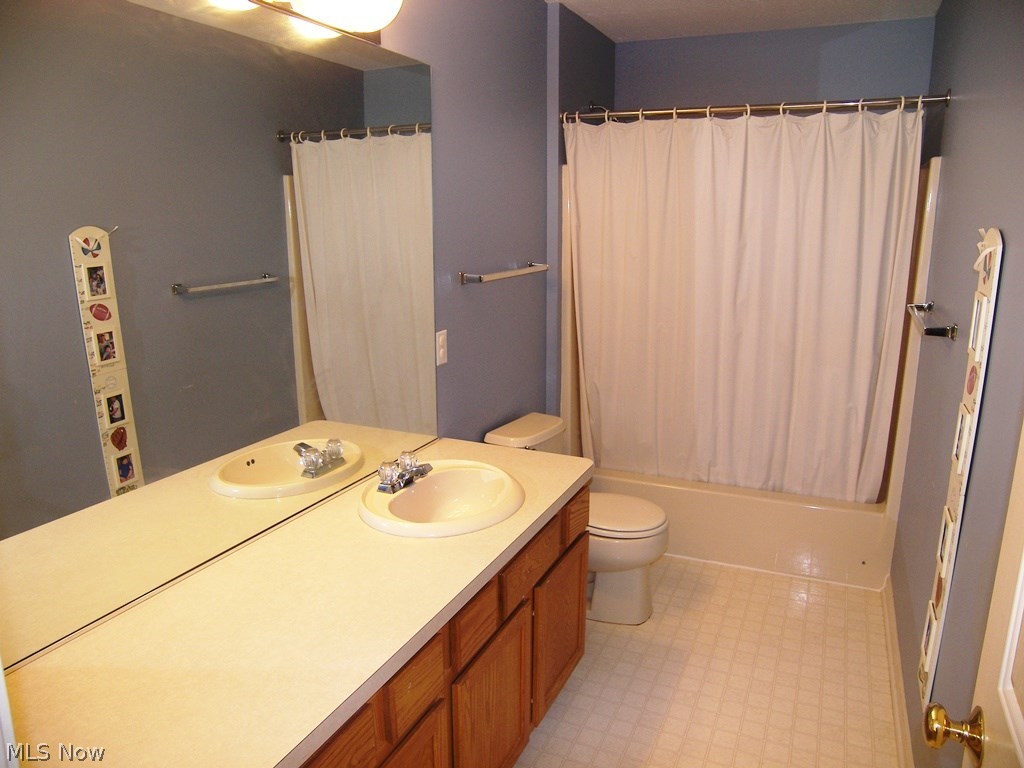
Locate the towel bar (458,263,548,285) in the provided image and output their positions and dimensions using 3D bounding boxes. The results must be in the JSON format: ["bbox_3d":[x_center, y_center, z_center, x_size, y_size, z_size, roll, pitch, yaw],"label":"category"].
[{"bbox_3d":[-0.017,-0.444,2.820,0.084,0.043,0.659,5,14,23],"label":"towel bar"}]

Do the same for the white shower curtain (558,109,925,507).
[{"bbox_3d":[0.893,-0.274,3.117,1.405,1.710,0.118,5,14,23],"label":"white shower curtain"}]

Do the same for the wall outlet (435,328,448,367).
[{"bbox_3d":[-0.238,-0.125,2.474,0.008,0.117,0.073,5,14,23],"label":"wall outlet"}]

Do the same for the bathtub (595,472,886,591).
[{"bbox_3d":[1.077,0.568,3.634,1.508,0.354,0.827,5,14,23],"label":"bathtub"}]

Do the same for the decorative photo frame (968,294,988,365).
[{"bbox_3d":[1.109,-0.138,1.692,0.018,0.148,0.128,5,14,23],"label":"decorative photo frame"}]

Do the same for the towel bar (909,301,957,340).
[{"bbox_3d":[1.349,-0.218,2.299,0.081,0.044,0.619,5,14,23],"label":"towel bar"}]

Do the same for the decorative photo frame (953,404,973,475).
[{"bbox_3d":[1.110,0.136,1.755,0.018,0.153,0.128,5,14,23],"label":"decorative photo frame"}]

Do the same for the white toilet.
[{"bbox_3d":[0.310,0.544,2.967,0.708,0.703,0.487,5,14,23],"label":"white toilet"}]

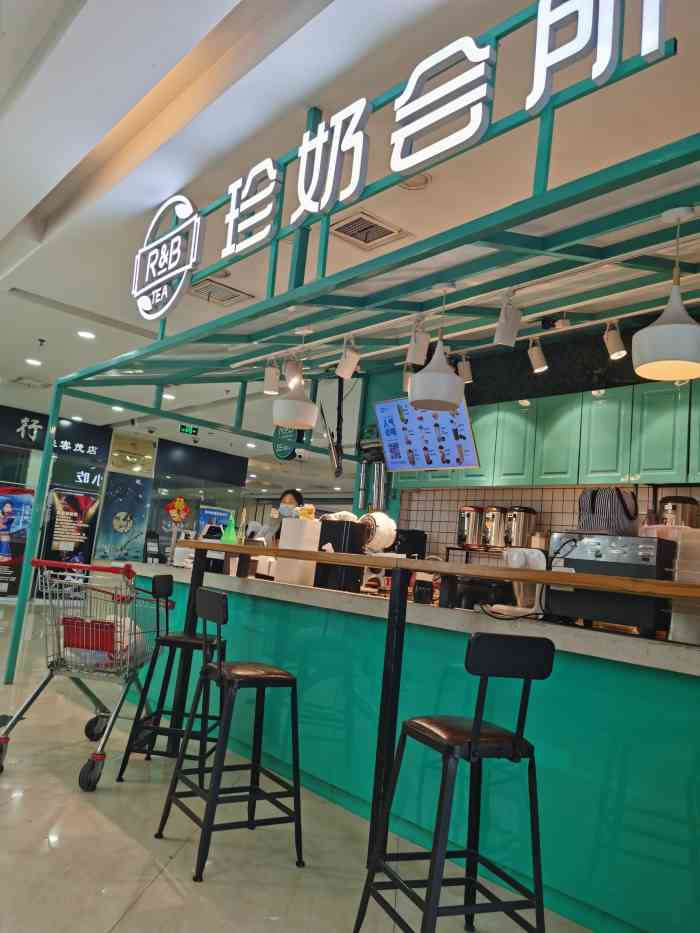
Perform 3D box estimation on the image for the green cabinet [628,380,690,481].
[{"bbox_3d":[2.275,-0.201,5.152,0.340,0.713,0.409,12,-10,-39],"label":"green cabinet"}]

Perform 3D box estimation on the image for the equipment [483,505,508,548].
[{"bbox_3d":[1.182,0.496,5.914,0.260,0.335,0.225,12,-10,-39],"label":"equipment"}]

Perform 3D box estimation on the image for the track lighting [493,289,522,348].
[{"bbox_3d":[0.754,-0.713,3.482,0.110,0.235,0.150,6,-8,1],"label":"track lighting"}]

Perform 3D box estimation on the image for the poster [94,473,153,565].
[{"bbox_3d":[-3.928,0.906,12.738,0.846,1.490,0.030,12,-10,-39],"label":"poster"}]

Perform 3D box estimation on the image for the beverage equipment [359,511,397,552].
[{"bbox_3d":[0.161,0.379,4.248,0.170,0.225,0.210,12,-10,-39],"label":"beverage equipment"}]

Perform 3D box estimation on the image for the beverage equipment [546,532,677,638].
[{"bbox_3d":[1.142,0.490,3.003,0.420,0.370,0.464,12,-10,-39],"label":"beverage equipment"}]

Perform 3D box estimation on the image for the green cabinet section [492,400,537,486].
[{"bbox_3d":[1.487,-0.175,6.236,0.250,0.719,0.400,13,-10,-40],"label":"green cabinet section"}]

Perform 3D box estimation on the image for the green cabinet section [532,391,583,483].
[{"bbox_3d":[1.758,-0.189,5.928,0.250,0.725,0.420,13,-10,-40],"label":"green cabinet section"}]

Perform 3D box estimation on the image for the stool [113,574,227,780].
[{"bbox_3d":[-0.823,1.058,3.667,0.410,0.957,0.410,5,-8,5],"label":"stool"}]

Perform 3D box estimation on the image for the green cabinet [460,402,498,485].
[{"bbox_3d":[1.227,-0.154,6.385,0.340,0.723,0.407,12,-10,-39],"label":"green cabinet"}]

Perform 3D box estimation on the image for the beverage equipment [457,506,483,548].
[{"bbox_3d":[1.012,0.512,6.112,0.260,0.335,0.225,12,-10,-39],"label":"beverage equipment"}]

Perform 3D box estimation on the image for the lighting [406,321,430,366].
[{"bbox_3d":[0.371,-0.666,3.942,0.110,0.220,0.150,6,-8,1],"label":"lighting"}]

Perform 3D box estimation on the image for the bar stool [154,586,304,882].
[{"bbox_3d":[-0.411,0.981,2.808,0.410,0.957,0.410,11,-9,-33],"label":"bar stool"}]

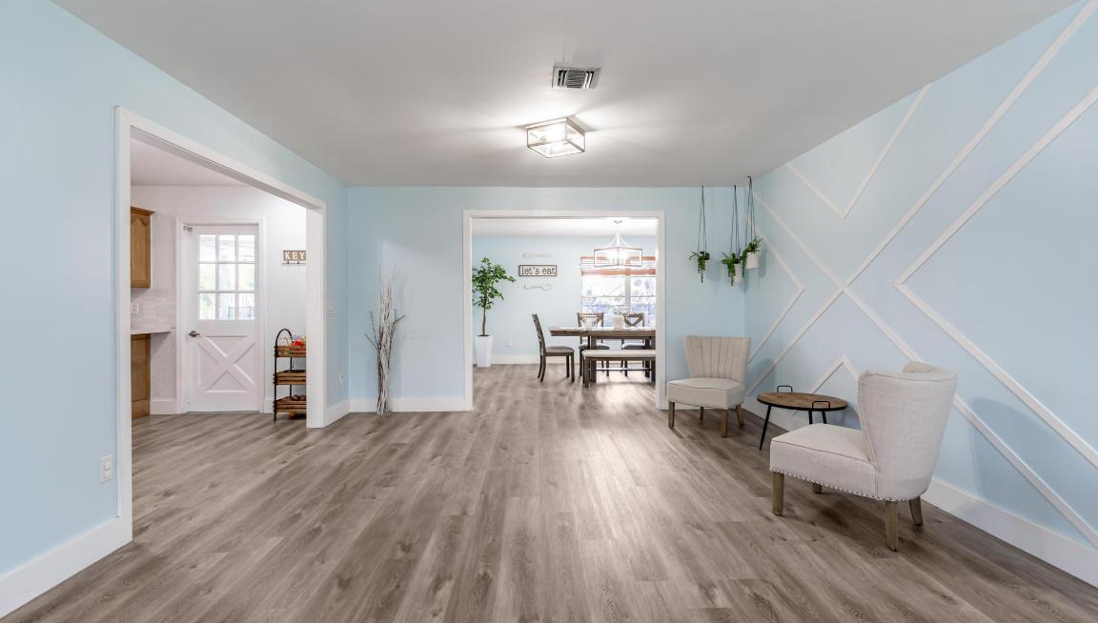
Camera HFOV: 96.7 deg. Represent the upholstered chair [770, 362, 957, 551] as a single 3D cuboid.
[{"bbox_3d":[1.670,0.703,2.619,0.600,0.830,0.690,-1,1,-40],"label":"upholstered chair"}]

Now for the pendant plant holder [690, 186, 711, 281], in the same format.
[{"bbox_3d":[1.628,-0.832,5.225,0.200,1.010,0.180,0,1,-1],"label":"pendant plant holder"}]

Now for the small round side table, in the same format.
[{"bbox_3d":[1.917,0.867,3.722,0.610,0.490,0.610,0,1,4],"label":"small round side table"}]

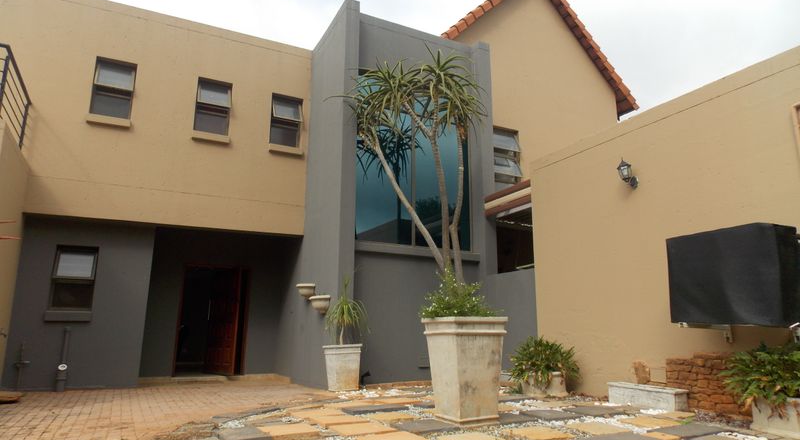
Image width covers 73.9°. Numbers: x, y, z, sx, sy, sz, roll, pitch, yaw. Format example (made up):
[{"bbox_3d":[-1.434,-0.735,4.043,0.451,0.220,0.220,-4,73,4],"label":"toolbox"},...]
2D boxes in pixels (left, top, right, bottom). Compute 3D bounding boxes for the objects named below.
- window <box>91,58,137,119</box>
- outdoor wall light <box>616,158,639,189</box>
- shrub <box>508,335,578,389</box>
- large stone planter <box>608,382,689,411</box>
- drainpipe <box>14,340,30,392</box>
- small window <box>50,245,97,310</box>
[{"bbox_3d":[-4.838,-2.217,9.003,0.597,1.024,0.160,6,-14,-26],"label":"window"},{"bbox_3d":[2.925,-0.603,6.824,0.279,0.403,0.174,6,-14,-25],"label":"outdoor wall light"},{"bbox_3d":[2.029,1.979,7.551,0.900,0.660,0.900,6,-14,-26],"label":"shrub"},{"bbox_3d":[2.804,2.015,6.042,0.234,0.208,0.921,6,-14,-25],"label":"large stone planter"},{"bbox_3d":[-5.936,2.283,8.324,0.150,0.741,0.120,6,-14,-25],"label":"drainpipe"},{"bbox_3d":[-5.486,0.983,8.969,0.596,1.074,0.120,6,-14,-25],"label":"small window"}]

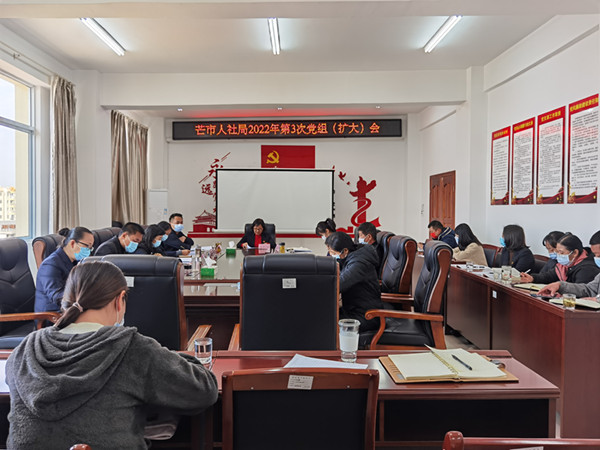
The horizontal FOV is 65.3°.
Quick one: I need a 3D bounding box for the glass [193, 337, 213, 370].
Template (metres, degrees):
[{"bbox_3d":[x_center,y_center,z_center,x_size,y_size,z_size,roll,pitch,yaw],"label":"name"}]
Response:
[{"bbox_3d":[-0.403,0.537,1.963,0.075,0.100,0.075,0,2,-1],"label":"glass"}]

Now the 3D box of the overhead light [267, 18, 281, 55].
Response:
[{"bbox_3d":[-0.290,-2.220,5.480,0.125,0.090,1.220,0,2,-1],"label":"overhead light"}]

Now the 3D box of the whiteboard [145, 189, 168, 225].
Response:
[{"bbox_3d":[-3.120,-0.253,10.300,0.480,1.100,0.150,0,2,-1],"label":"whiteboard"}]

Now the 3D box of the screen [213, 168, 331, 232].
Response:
[{"bbox_3d":[-0.577,-0.562,10.877,2.760,1.500,0.080,0,2,-1],"label":"screen"}]

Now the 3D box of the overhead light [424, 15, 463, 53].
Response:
[{"bbox_3d":[1.691,-2.311,5.604,0.140,0.090,1.230,0,2,-1],"label":"overhead light"}]

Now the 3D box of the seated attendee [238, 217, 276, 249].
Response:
[{"bbox_3d":[-0.650,0.518,7.050,0.580,1.180,0.700,0,2,-1],"label":"seated attendee"}]

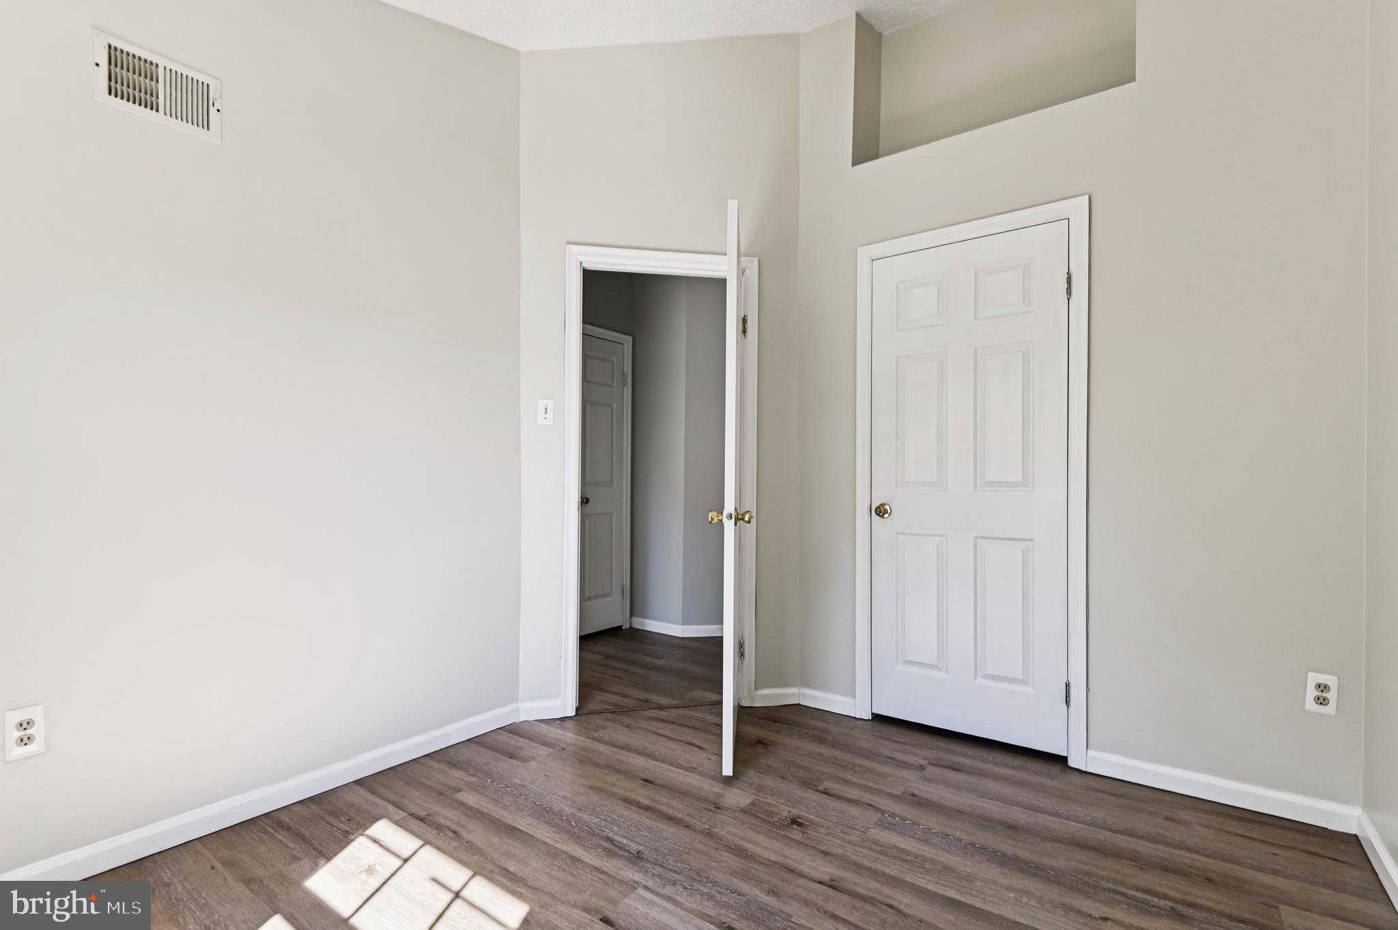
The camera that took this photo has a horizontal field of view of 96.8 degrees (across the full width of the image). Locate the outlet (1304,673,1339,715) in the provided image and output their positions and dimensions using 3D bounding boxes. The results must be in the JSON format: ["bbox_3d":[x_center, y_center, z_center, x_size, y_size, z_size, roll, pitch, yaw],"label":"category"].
[{"bbox_3d":[1.921,0.708,1.913,0.070,0.117,0.009,0,-1,36],"label":"outlet"}]

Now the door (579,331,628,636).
[{"bbox_3d":[-0.696,0.137,4.327,0.040,2.030,0.465,0,-1,37],"label":"door"}]

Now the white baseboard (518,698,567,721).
[{"bbox_3d":[-0.703,1.092,2.760,0.190,0.083,0.016,0,-1,-10],"label":"white baseboard"}]

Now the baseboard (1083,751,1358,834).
[{"bbox_3d":[1.700,1.072,2.072,0.700,0.083,0.016,0,-1,36],"label":"baseboard"}]

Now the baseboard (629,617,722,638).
[{"bbox_3d":[-0.197,1.136,4.339,0.720,0.083,0.155,0,-1,22],"label":"baseboard"}]

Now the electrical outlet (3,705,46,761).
[{"bbox_3d":[-1.709,0.680,1.575,0.009,0.118,0.070,0,-1,37],"label":"electrical outlet"}]

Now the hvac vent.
[{"bbox_3d":[-1.546,-1.084,1.788,0.015,0.190,0.288,0,-1,37],"label":"hvac vent"}]

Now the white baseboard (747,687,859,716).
[{"bbox_3d":[0.495,1.097,2.896,0.475,0.083,0.108,0,-1,16],"label":"white baseboard"}]

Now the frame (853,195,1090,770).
[{"bbox_3d":[1.085,0.072,2.560,0.880,2.108,0.120,0,-1,36],"label":"frame"}]

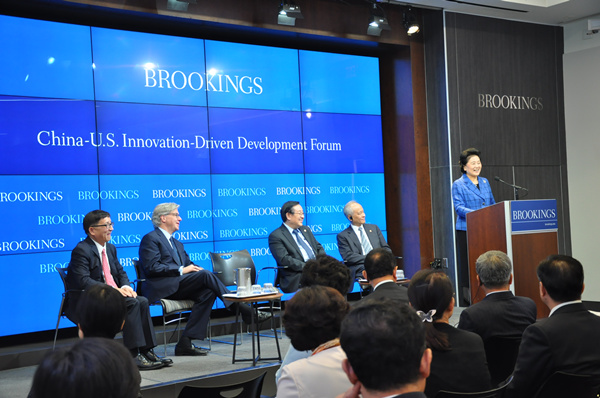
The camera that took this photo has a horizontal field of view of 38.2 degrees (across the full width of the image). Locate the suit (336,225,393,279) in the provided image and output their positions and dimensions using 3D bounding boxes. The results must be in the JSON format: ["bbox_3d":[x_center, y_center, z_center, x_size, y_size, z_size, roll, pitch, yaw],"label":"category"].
[{"bbox_3d":[0.681,0.564,9.211,0.540,0.620,0.460,-2,-2,-32],"label":"suit"}]

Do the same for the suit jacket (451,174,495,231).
[{"bbox_3d":[1.837,0.048,9.213,0.480,0.620,0.420,-1,-2,-42],"label":"suit jacket"}]

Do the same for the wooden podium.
[{"bbox_3d":[2.188,0.621,8.835,0.780,1.187,0.530,-2,-2,-35],"label":"wooden podium"}]

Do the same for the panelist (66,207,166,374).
[{"bbox_3d":[-1.489,0.715,7.031,0.900,1.260,0.560,-4,-2,30],"label":"panelist"}]

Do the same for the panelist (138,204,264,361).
[{"bbox_3d":[-0.880,0.678,7.540,1.080,1.300,0.580,-3,-2,24],"label":"panelist"}]

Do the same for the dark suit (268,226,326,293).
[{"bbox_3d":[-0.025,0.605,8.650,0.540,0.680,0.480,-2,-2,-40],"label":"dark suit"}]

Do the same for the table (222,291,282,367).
[{"bbox_3d":[-0.349,1.031,6.811,0.470,0.510,0.470,-3,-1,0],"label":"table"}]

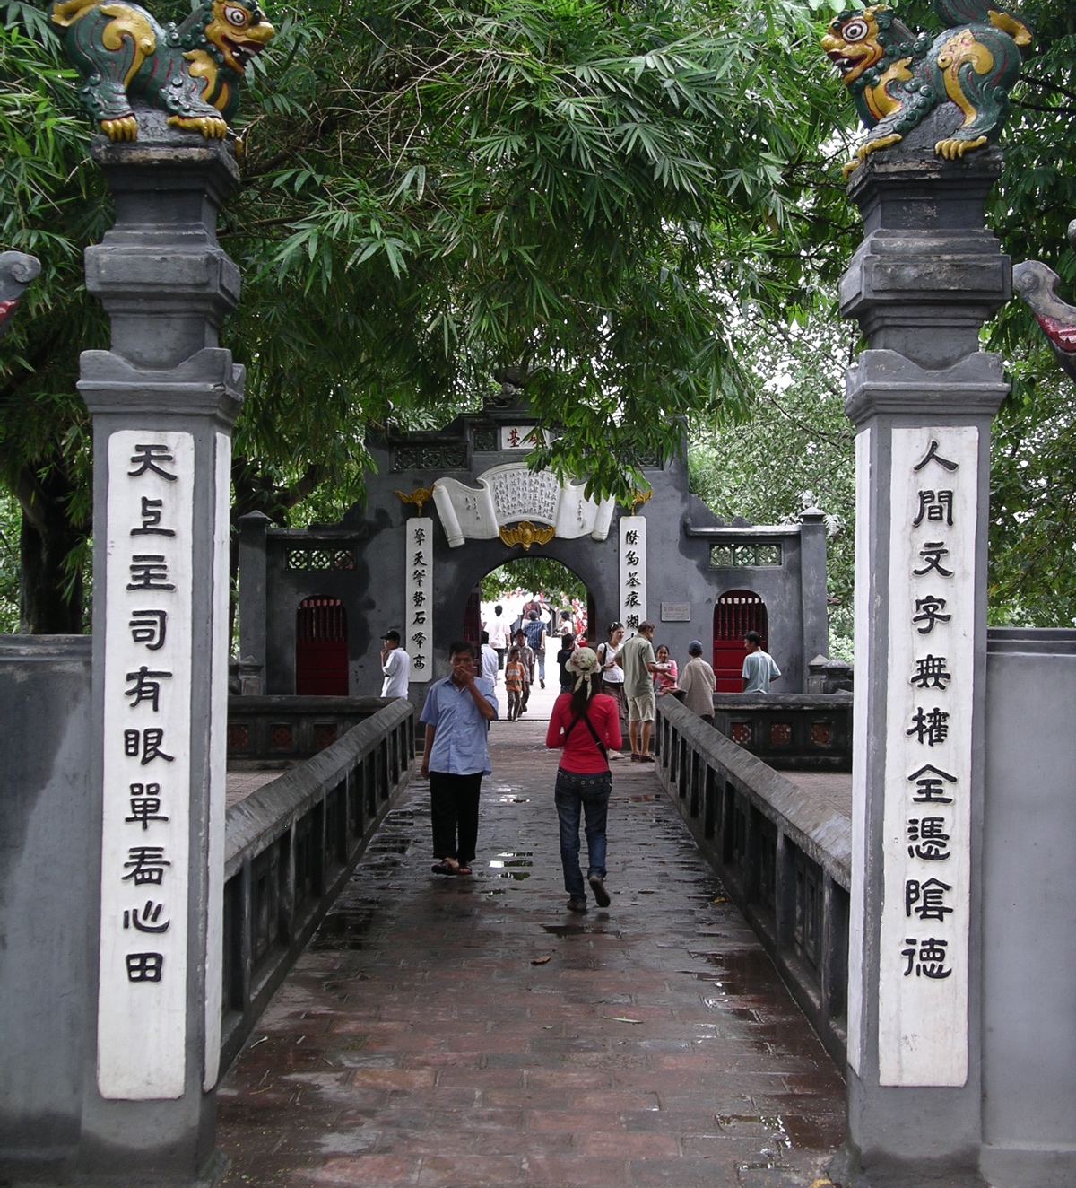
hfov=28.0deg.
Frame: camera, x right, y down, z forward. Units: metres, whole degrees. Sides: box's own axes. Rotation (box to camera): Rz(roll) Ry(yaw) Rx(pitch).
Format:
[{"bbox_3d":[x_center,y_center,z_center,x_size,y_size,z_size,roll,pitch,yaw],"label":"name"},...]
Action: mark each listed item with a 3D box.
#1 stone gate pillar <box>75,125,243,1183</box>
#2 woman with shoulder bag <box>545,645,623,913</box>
[{"bbox_3d":[-1.373,0.245,7.830,0.530,3.720,0.530,1,0,0],"label":"stone gate pillar"},{"bbox_3d":[0.292,1.151,13.550,0.490,1.660,0.420,0,0,0],"label":"woman with shoulder bag"}]

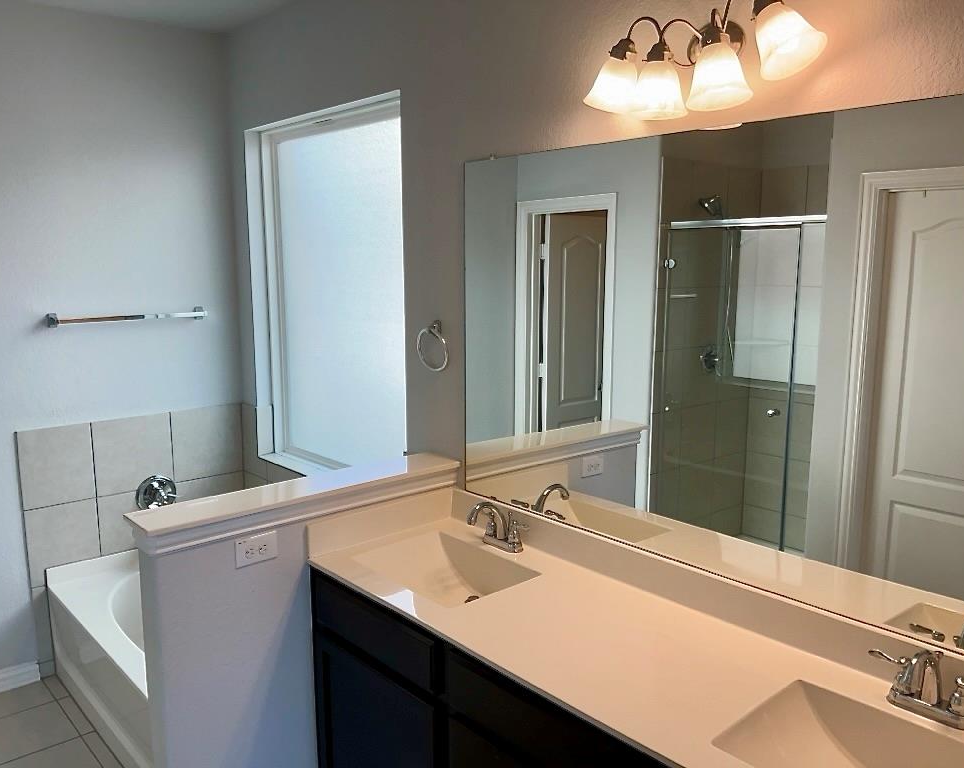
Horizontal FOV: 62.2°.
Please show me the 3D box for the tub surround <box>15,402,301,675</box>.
[{"bbox_3d":[-1.040,0.776,3.127,0.985,1.094,1.524,-8,12,-41],"label":"tub surround"}]

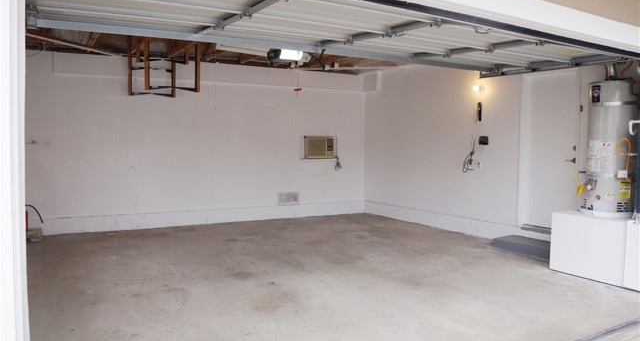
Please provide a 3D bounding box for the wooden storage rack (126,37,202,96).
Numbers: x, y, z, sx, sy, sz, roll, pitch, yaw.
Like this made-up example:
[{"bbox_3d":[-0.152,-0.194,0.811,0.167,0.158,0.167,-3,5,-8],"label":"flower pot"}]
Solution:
[{"bbox_3d":[-1.950,-1.325,5.933,0.604,0.760,0.849,-1,3,-28],"label":"wooden storage rack"}]

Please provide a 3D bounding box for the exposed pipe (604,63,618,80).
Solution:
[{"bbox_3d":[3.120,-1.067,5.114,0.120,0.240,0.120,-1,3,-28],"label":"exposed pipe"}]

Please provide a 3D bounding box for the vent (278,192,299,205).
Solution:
[{"bbox_3d":[-0.602,0.544,9.155,0.420,0.225,0.030,-1,3,-28],"label":"vent"}]

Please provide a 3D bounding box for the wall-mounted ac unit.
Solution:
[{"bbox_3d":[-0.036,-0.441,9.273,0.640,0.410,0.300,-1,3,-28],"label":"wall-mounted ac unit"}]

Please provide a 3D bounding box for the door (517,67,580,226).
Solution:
[{"bbox_3d":[2.991,-0.239,6.301,0.080,2.050,0.830,-1,3,-28],"label":"door"}]

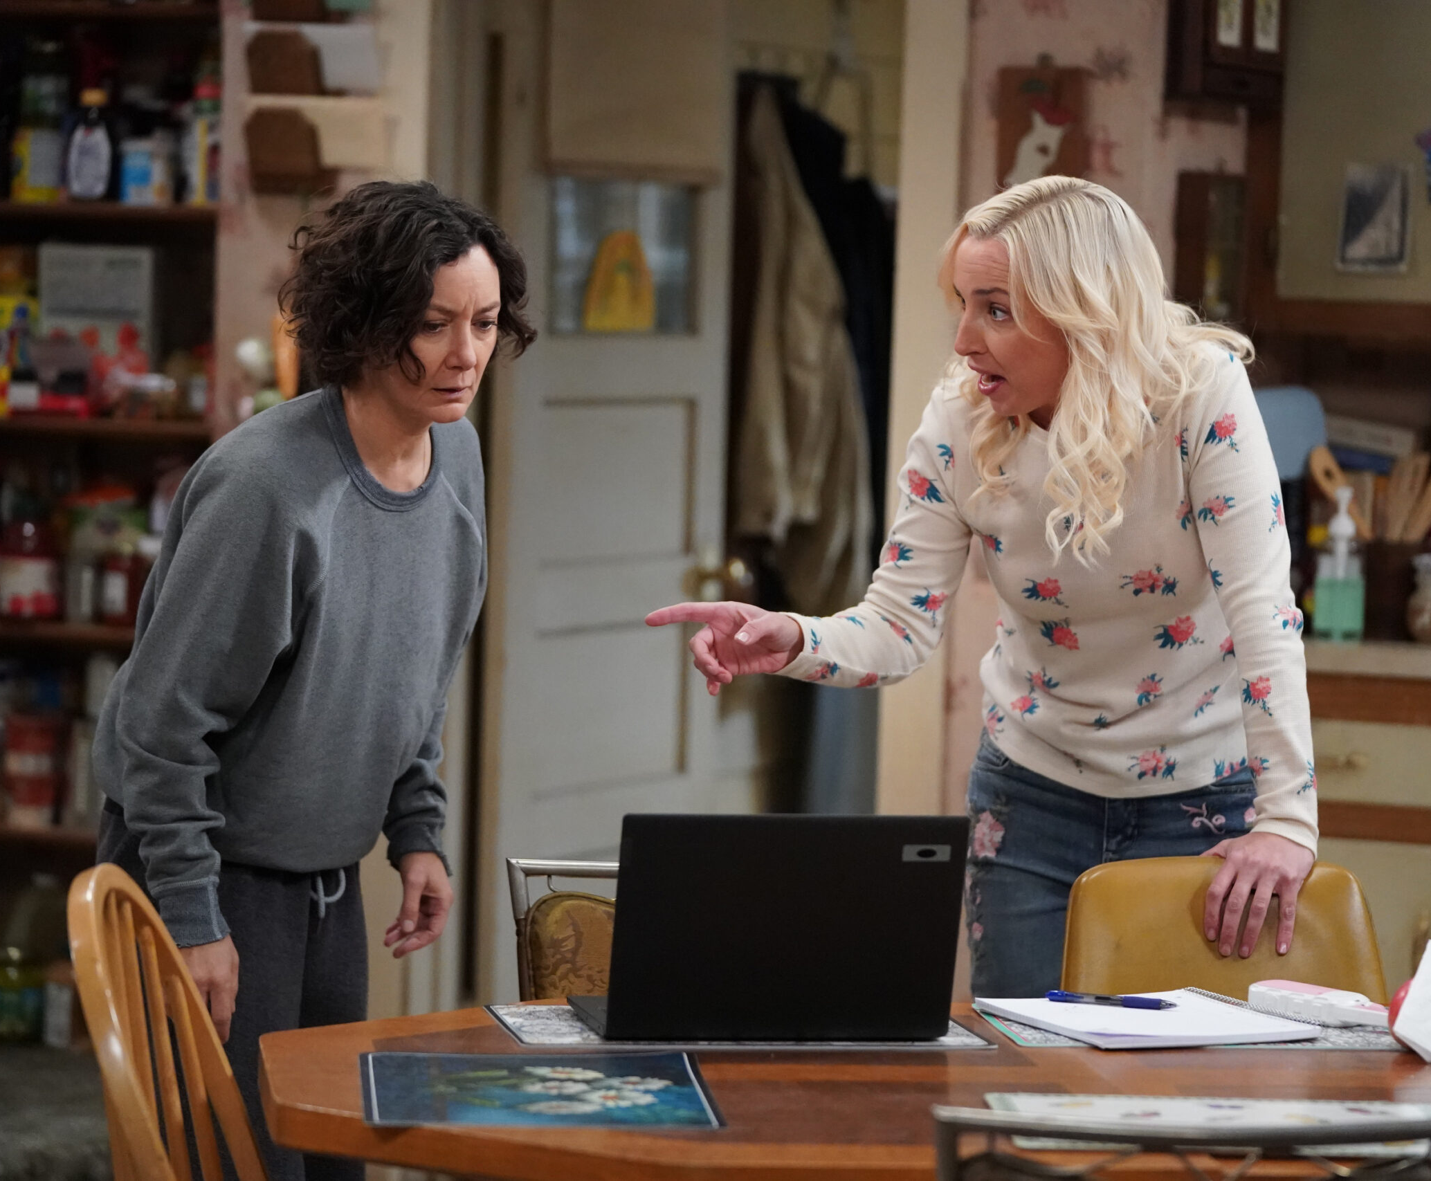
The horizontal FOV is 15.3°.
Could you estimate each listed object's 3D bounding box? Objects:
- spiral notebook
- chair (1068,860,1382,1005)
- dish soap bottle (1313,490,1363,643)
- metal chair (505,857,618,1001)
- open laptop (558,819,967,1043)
[{"bbox_3d":[0.423,0.421,5.222,0.235,0.015,0.271,0,4,-23],"label":"spiral notebook"},{"bbox_3d":[0.599,0.734,5.642,0.440,0.850,0.530,1,4,-14],"label":"chair"},{"bbox_3d":[0.879,-0.037,7.500,0.070,0.220,0.055,3,4,12],"label":"dish soap bottle"},{"bbox_3d":[-0.048,0.728,5.473,0.430,0.840,0.520,2,4,6],"label":"metal chair"},{"bbox_3d":[0.048,0.311,5.113,0.331,0.222,0.296,1,4,-10],"label":"open laptop"}]

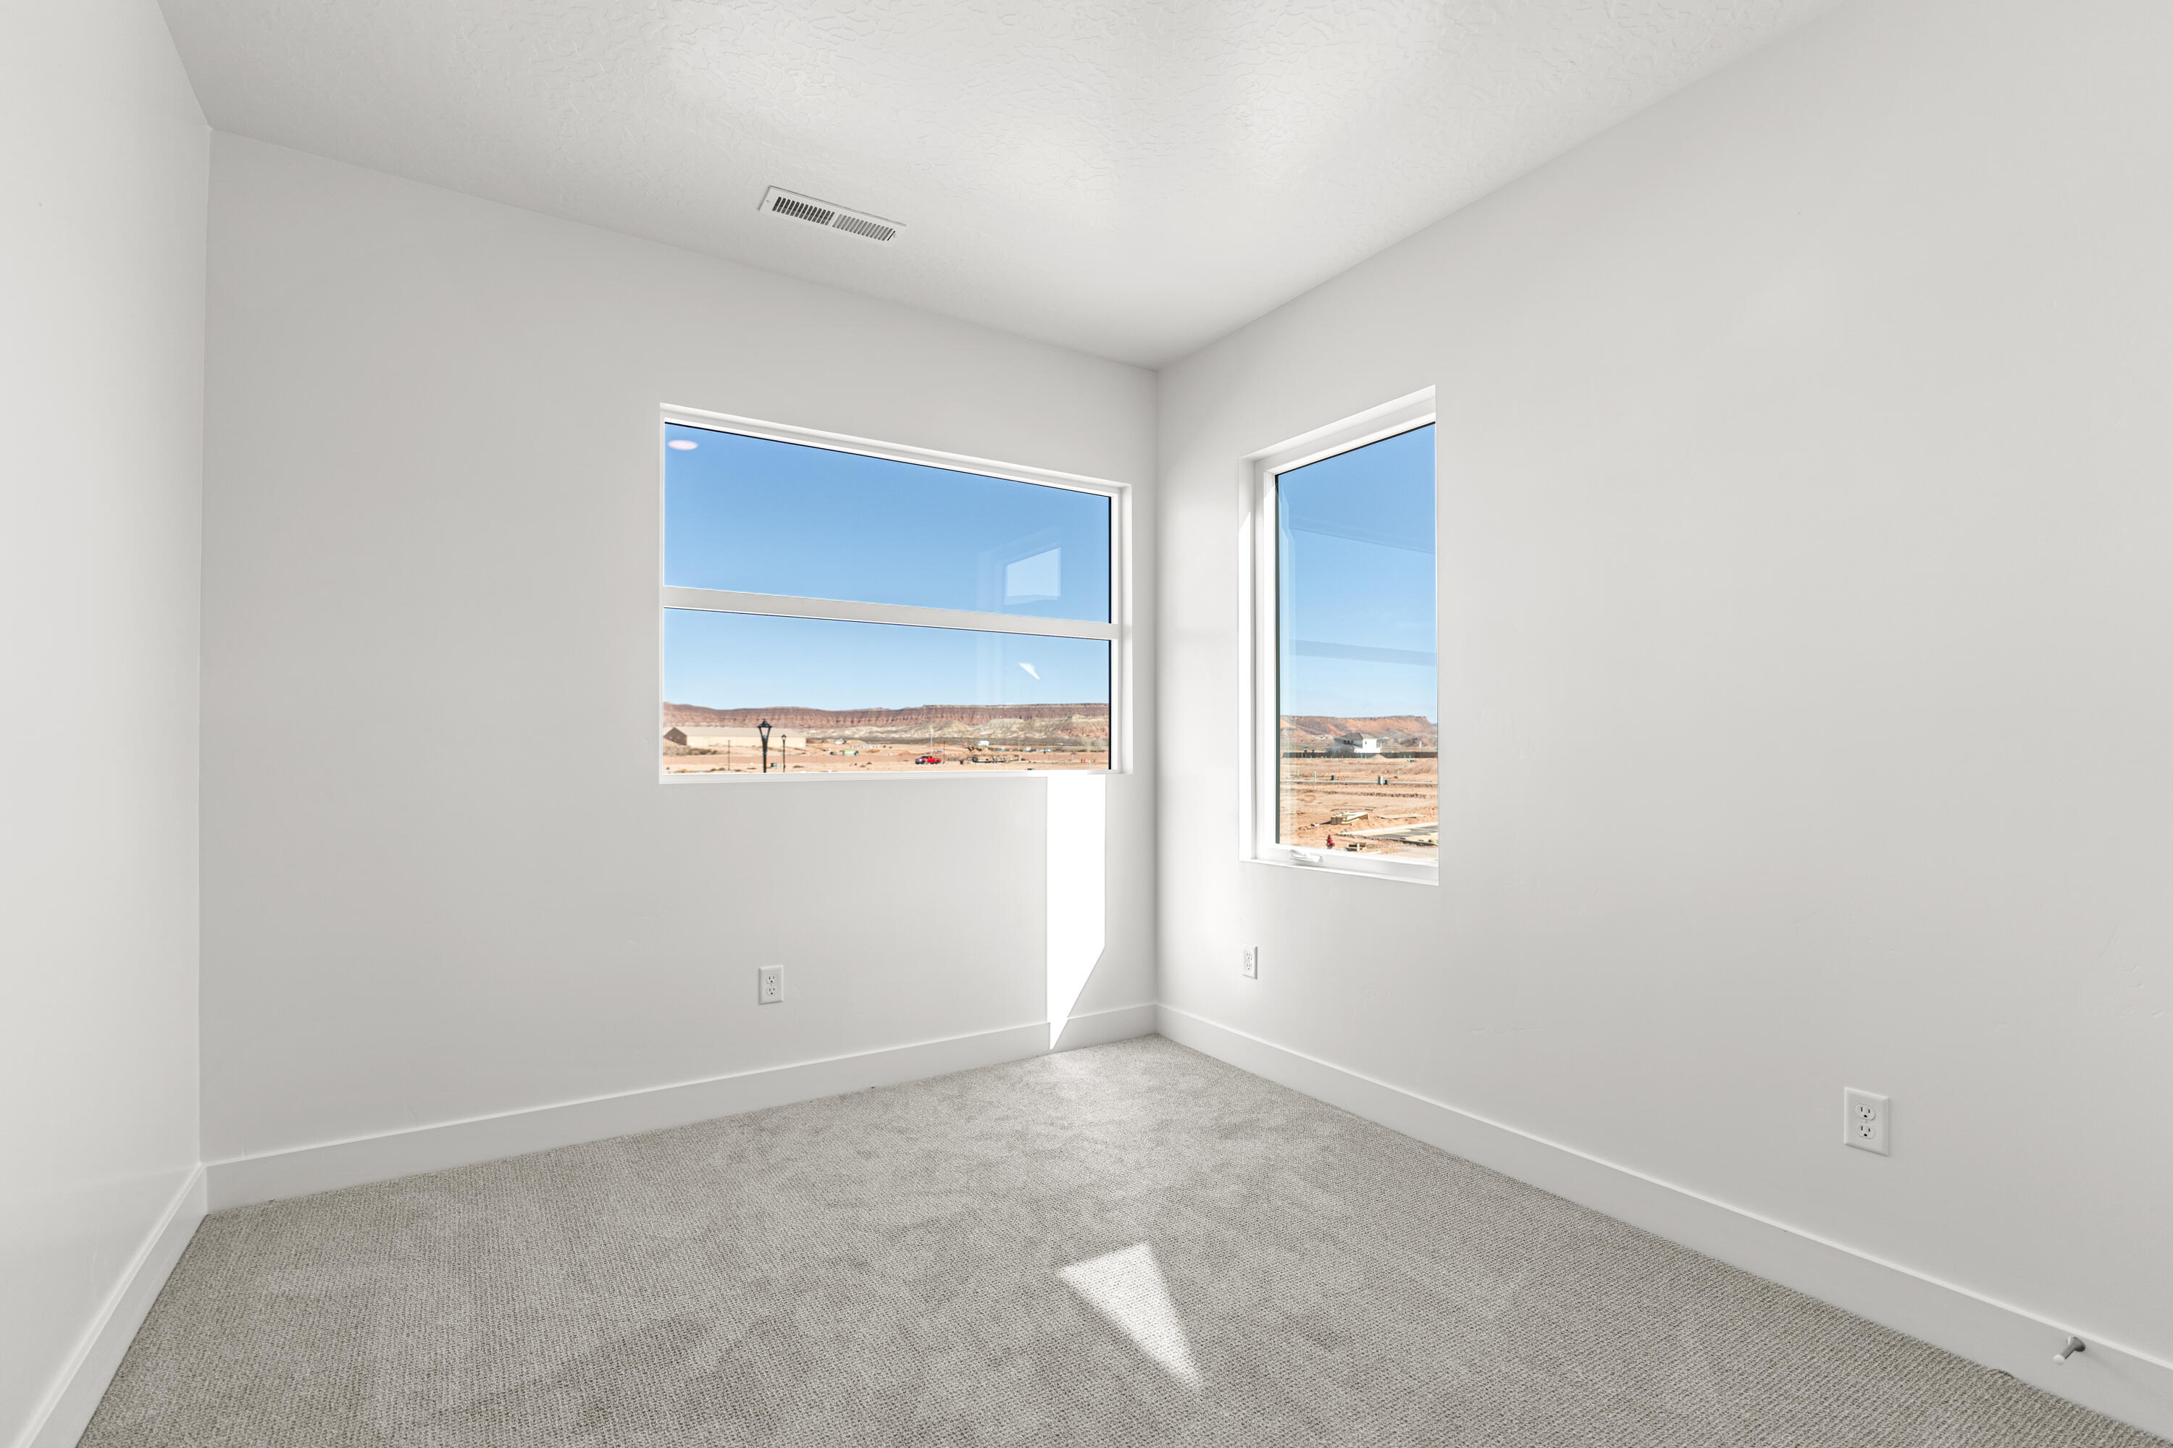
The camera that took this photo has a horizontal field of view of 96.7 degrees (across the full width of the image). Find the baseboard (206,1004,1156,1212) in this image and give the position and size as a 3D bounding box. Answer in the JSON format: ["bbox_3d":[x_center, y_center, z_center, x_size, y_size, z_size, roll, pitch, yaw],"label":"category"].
[{"bbox_3d":[-0.949,1.186,3.200,2.965,0.130,0.017,1,-2,-33],"label":"baseboard"}]

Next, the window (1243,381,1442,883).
[{"bbox_3d":[0.850,-0.255,3.265,0.110,1.498,0.872,1,-2,-33],"label":"window"}]

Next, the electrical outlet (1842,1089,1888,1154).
[{"bbox_3d":[1.596,0.816,1.977,0.009,0.118,0.074,1,-2,-33],"label":"electrical outlet"}]

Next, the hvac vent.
[{"bbox_3d":[-0.745,-1.492,2.857,0.400,0.020,0.143,1,-2,-33],"label":"hvac vent"}]

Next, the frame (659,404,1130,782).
[{"bbox_3d":[-0.595,-0.398,3.536,1.800,1.194,0.110,1,-2,-33],"label":"frame"}]

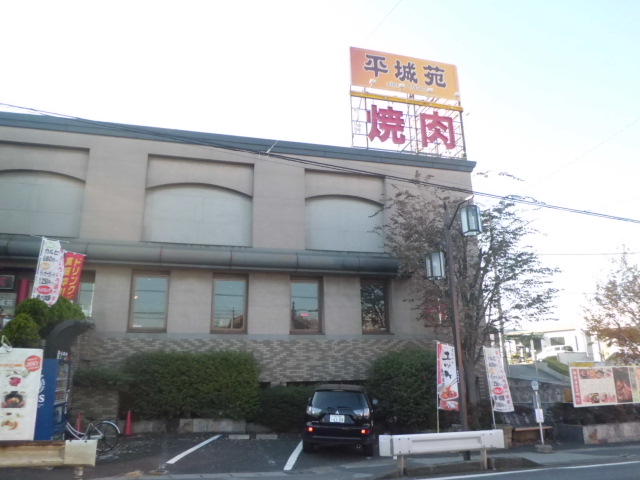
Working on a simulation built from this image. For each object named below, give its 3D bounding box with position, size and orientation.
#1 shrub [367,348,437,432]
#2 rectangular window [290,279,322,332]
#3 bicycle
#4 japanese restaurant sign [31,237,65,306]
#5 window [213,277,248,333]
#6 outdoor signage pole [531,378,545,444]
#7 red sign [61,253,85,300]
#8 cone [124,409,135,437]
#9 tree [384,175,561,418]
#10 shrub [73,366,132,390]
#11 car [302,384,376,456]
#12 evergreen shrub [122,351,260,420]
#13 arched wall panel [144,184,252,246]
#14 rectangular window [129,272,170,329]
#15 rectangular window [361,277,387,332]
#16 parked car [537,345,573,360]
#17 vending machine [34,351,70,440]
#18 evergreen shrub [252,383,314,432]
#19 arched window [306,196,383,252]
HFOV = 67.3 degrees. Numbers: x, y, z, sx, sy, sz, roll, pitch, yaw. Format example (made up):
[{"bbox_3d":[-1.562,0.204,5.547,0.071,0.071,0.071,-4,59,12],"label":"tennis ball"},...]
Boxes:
[{"bbox_3d":[2.781,5.100,16.400,2.350,2.600,1.500,3,-16,-14],"label":"shrub"},{"bbox_3d":[-0.472,2.426,17.875,1.250,2.080,0.160,3,-16,-13],"label":"rectangular window"},{"bbox_3d":[-5.726,4.516,11.419,1.780,1.040,0.550,3,-16,-13],"label":"bicycle"},{"bbox_3d":[-6.531,0.825,11.500,0.650,1.700,0.120,6,-17,-24],"label":"japanese restaurant sign"},{"bbox_3d":[-3.202,2.282,17.230,1.250,2.080,0.160,3,-16,-13],"label":"window"},{"bbox_3d":[5.719,4.511,12.549,0.300,1.720,0.200,3,-16,-13],"label":"outdoor signage pole"},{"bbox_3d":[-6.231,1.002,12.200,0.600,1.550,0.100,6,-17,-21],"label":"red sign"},{"bbox_3d":[-5.381,5.192,13.600,0.370,0.720,0.370,3,-16,-14],"label":"cone"},{"bbox_3d":[4.850,2.009,15.700,5.500,7.700,5.200,3,-16,-14],"label":"tree"},{"bbox_3d":[-6.606,4.207,14.600,1.700,0.750,0.800,3,-16,-14],"label":"shrub"},{"bbox_3d":[0.537,4.972,13.632,1.820,1.680,4.640,-2,-16,3],"label":"car"},{"bbox_3d":[-4.038,4.627,15.370,4.173,2.136,1.400,3,-16,-13],"label":"evergreen shrub"},{"bbox_3d":[-4.427,-0.962,17.735,3.920,2.350,0.200,3,-15,-13],"label":"arched wall panel"},{"bbox_3d":[-5.873,2.141,16.599,1.250,2.080,0.160,3,-16,-13],"label":"rectangular window"},{"bbox_3d":[2.146,2.610,18.936,1.157,2.134,0.180,3,-16,-14],"label":"rectangular window"},{"bbox_3d":[24.108,11.613,48.988,3.750,1.550,1.620,-1,-16,0],"label":"parked car"},{"bbox_3d":[-6.022,3.470,10.376,0.720,1.930,1.060,3,-16,-13],"label":"vending machine"},{"bbox_3d":[-1.163,5.679,16.200,2.400,1.500,1.000,3,-16,-14],"label":"evergreen shrub"},{"bbox_3d":[1.032,-0.650,19.160,3.250,2.300,0.200,3,-16,-13],"label":"arched window"}]

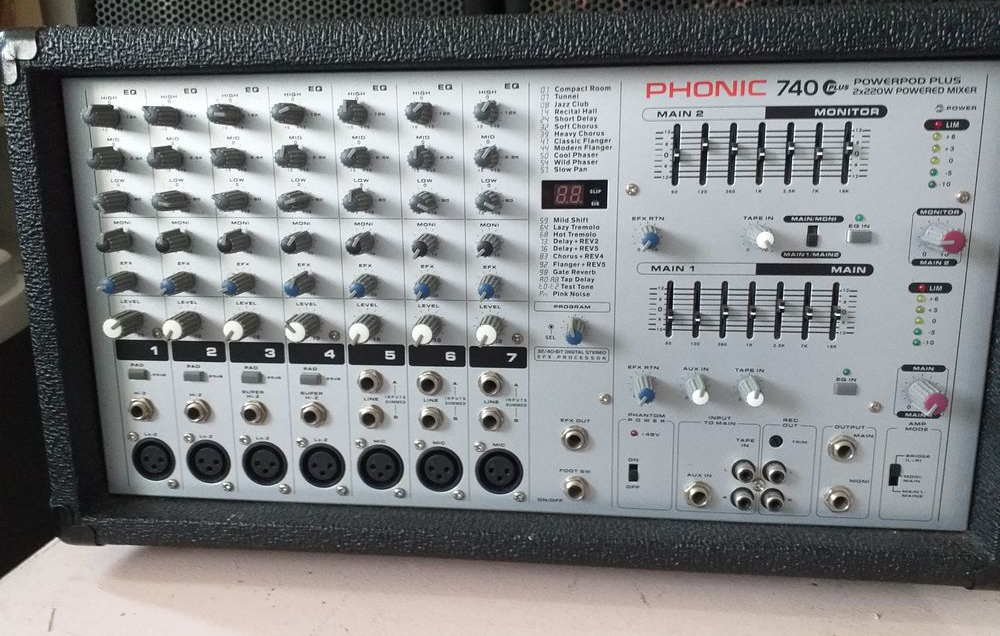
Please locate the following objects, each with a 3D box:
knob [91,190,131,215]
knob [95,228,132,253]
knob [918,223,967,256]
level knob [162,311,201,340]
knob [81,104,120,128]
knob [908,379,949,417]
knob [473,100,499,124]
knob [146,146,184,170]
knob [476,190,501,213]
[{"bbox_3d":[-0.179,-0.053,0.345,0.011,0.011,0.014,1,11,6],"label":"knob"},{"bbox_3d":[-0.184,-0.036,0.358,0.011,0.011,0.017,1,11,6],"label":"knob"},{"bbox_3d":[0.183,-0.032,0.308,0.011,0.011,0.015,1,11,6],"label":"knob"},{"bbox_3d":[-0.149,0.003,0.353,0.011,0.012,0.016,1,11,6],"label":"level knob"},{"bbox_3d":[-0.180,-0.091,0.337,0.010,0.010,0.015,1,11,6],"label":"knob"},{"bbox_3d":[0.184,0.034,0.321,0.012,0.012,0.015,1,11,6],"label":"knob"},{"bbox_3d":[-0.006,-0.087,0.317,0.011,0.011,0.015,1,11,6],"label":"knob"},{"bbox_3d":[-0.150,-0.071,0.338,0.011,0.011,0.014,1,11,6],"label":"knob"},{"bbox_3d":[-0.006,-0.052,0.334,0.011,0.011,0.017,1,11,6],"label":"knob"}]

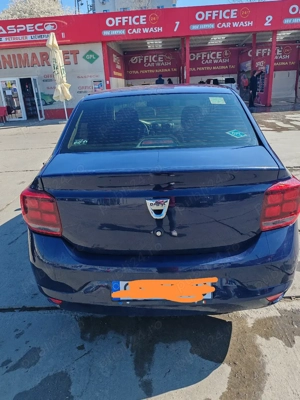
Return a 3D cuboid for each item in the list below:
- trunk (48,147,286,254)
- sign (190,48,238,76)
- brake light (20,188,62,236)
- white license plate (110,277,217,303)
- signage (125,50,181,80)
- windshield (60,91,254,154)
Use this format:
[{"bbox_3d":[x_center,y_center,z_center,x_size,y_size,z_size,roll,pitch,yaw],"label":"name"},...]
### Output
[{"bbox_3d":[0.057,-0.017,1.812,1.300,0.470,0.550,-2,20,3],"label":"trunk"},{"bbox_3d":[4.493,-10.146,22.846,4.000,1.900,0.100,-1,20,5],"label":"sign"},{"bbox_3d":[-0.616,0.075,1.766,0.290,0.270,0.230,-2,20,3],"label":"brake light"},{"bbox_3d":[0.062,0.461,1.589,0.520,0.115,0.020,-2,20,3],"label":"white license plate"},{"bbox_3d":[0.190,-10.017,23.205,4.150,1.870,0.100,-1,20,5],"label":"signage"},{"bbox_3d":[0.056,-0.552,2.167,1.280,0.110,0.620,-2,52,3],"label":"windshield"}]

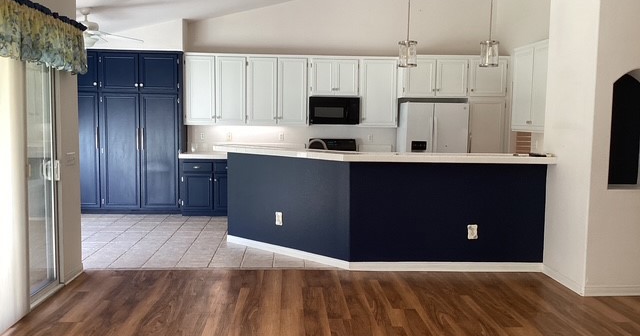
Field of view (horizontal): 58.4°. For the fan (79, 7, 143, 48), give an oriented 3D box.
[{"bbox_3d":[-2.664,-1.591,6.547,1.300,0.445,1.300,0,5,-3],"label":"fan"}]

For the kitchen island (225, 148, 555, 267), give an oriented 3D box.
[{"bbox_3d":[0.535,0.396,6.097,3.150,1.030,1.440,0,5,-3],"label":"kitchen island"}]

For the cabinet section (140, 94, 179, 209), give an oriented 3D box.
[{"bbox_3d":[-2.373,-0.253,8.671,0.540,1.690,0.500,0,5,-3],"label":"cabinet section"}]

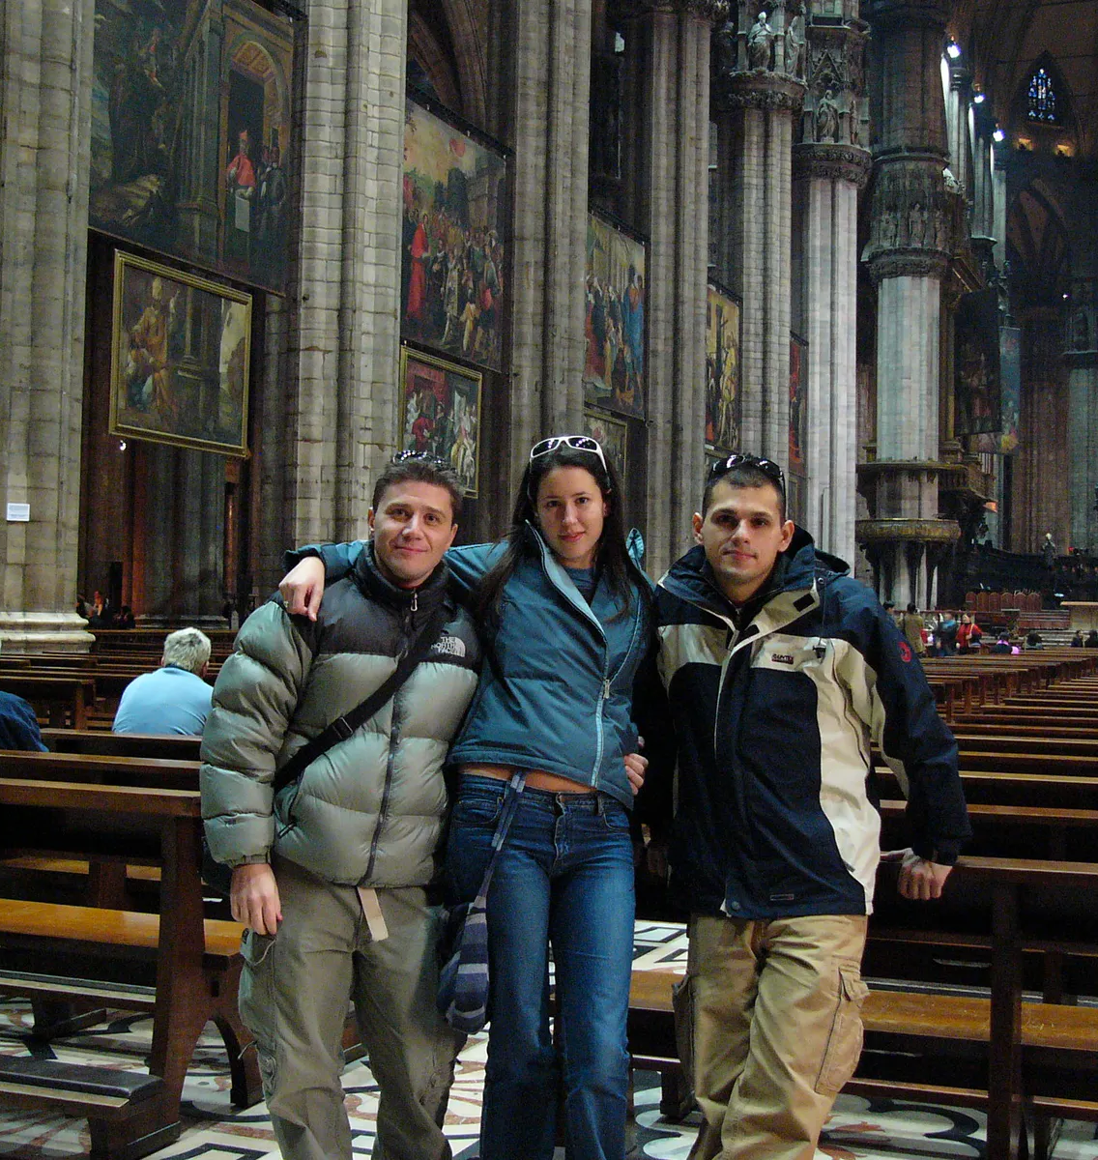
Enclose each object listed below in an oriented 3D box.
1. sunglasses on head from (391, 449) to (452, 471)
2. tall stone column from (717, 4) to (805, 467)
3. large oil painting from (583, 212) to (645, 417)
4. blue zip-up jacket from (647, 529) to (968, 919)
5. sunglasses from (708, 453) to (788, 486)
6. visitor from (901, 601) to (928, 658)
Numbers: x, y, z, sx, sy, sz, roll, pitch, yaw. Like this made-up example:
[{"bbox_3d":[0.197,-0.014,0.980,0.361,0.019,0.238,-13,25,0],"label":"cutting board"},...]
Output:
[{"bbox_3d":[-0.244,-0.204,3.570,0.145,0.140,0.050,7,42,1],"label":"sunglasses on head"},{"bbox_3d":[7.255,-9.272,61.221,3.000,24.000,3.000,1,-1,21],"label":"tall stone column"},{"bbox_3d":[1.440,-6.719,46.456,0.150,4.700,5.900,1,-1,21],"label":"large oil painting"},{"bbox_3d":[0.477,0.266,3.400,0.600,0.730,0.360,1,-1,13],"label":"blue zip-up jacket"},{"bbox_3d":[0.363,-0.172,3.370,0.148,0.055,0.150,-1,-42,3],"label":"sunglasses"},{"bbox_3d":[8.153,1.465,41.000,0.500,1.760,0.340,1,-1,21],"label":"visitor"}]

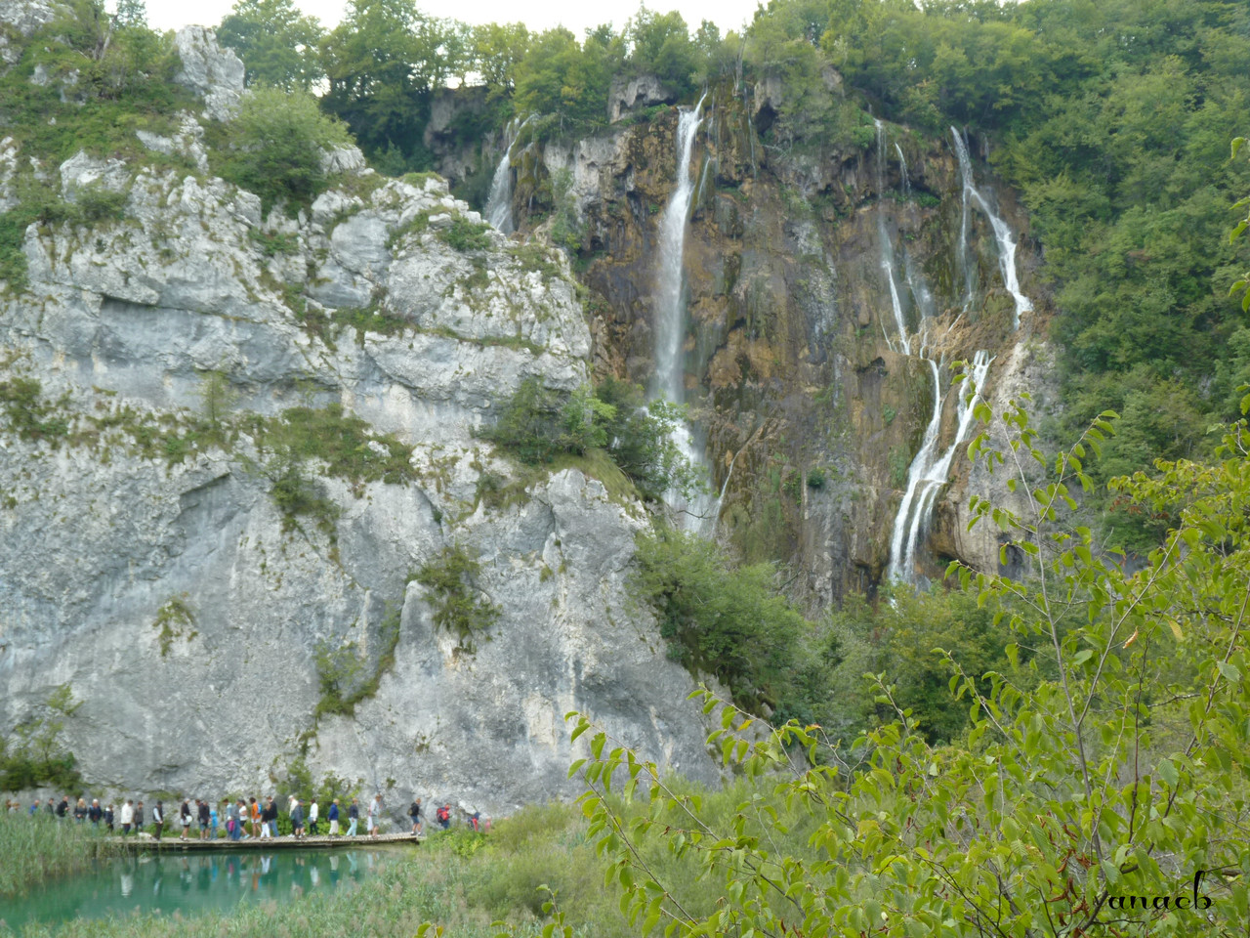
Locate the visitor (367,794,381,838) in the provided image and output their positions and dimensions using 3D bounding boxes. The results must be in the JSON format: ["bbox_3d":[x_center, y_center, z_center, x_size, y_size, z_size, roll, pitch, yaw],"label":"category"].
[{"bbox_3d":[-10.176,14.169,81.000,0.550,1.812,0.530,0,-5,-6],"label":"visitor"}]

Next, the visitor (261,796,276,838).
[{"bbox_3d":[-14.529,14.249,81.400,0.530,1.681,0.520,0,-5,-6],"label":"visitor"}]

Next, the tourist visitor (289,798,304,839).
[{"bbox_3d":[-13.363,14.259,81.000,0.550,1.653,0.530,1,-5,-8],"label":"tourist visitor"}]

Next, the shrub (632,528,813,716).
[{"bbox_3d":[4.550,7.157,93.000,8.414,8.689,6.500,0,-5,0],"label":"shrub"}]

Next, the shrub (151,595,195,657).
[{"bbox_3d":[-19.331,6.708,85.000,1.923,2.675,1.100,0,-5,0],"label":"shrub"}]

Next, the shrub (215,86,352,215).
[{"bbox_3d":[-17.185,-16.005,100.000,6.786,6.392,5.800,0,-5,0],"label":"shrub"}]

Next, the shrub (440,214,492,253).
[{"bbox_3d":[-7.638,-11.234,95.000,2.616,1.775,2.000,0,-5,0],"label":"shrub"}]

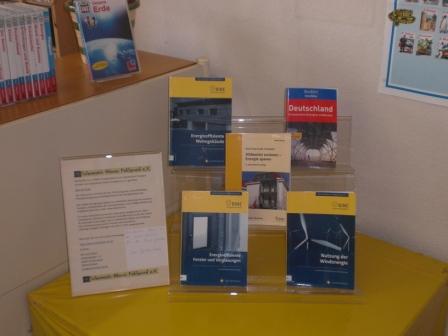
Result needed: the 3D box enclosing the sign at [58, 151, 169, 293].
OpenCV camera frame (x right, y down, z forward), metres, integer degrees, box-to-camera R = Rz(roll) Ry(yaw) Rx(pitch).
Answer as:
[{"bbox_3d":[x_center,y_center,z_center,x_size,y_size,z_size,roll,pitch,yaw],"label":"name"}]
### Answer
[{"bbox_3d":[-0.229,0.121,1.331,0.212,0.300,0.010,-5,12,-12],"label":"sign"}]

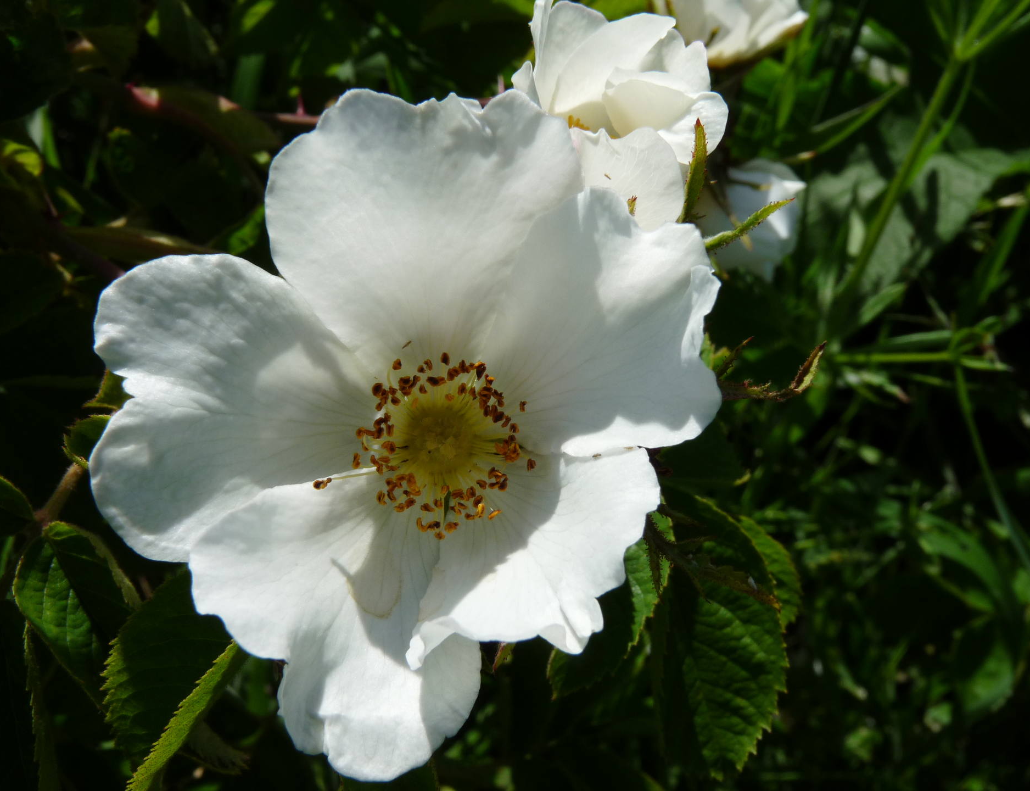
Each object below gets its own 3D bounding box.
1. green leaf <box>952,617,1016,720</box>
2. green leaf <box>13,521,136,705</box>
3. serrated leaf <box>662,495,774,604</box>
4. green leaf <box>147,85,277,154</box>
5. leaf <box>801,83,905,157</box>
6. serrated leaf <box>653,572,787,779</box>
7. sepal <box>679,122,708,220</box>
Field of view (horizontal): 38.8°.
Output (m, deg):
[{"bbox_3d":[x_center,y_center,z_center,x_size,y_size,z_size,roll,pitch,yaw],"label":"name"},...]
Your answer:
[{"bbox_3d":[0.106,0.061,0.330,0.013,0.024,0.008,21,6,8],"label":"green leaf"},{"bbox_3d":[-0.058,0.029,0.192,0.014,0.008,0.026,-23,84,-8],"label":"green leaf"},{"bbox_3d":[0.026,0.020,0.190,0.011,0.007,0.020,-42,84,-14],"label":"serrated leaf"},{"bbox_3d":[-0.048,-0.044,0.235,0.024,0.006,0.007,26,71,0],"label":"green leaf"},{"bbox_3d":[0.060,-0.049,0.260,0.023,0.004,0.004,-37,73,0],"label":"leaf"},{"bbox_3d":[0.027,0.037,0.193,0.017,0.010,0.029,-8,84,-3],"label":"serrated leaf"},{"bbox_3d":[0.022,-0.028,0.182,0.003,0.013,0.003,12,6,4],"label":"sepal"}]

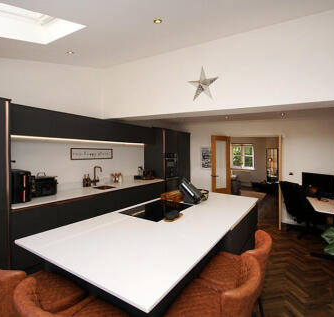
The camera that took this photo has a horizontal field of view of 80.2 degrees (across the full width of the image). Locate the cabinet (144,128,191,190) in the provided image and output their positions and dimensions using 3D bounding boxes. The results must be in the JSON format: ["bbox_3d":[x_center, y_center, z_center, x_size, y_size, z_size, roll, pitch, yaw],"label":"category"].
[{"bbox_3d":[0.064,0.360,5.575,0.630,2.190,1.250,0,1,35],"label":"cabinet"}]

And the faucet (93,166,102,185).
[{"bbox_3d":[-1.387,0.348,3.970,0.230,0.370,0.120,0,1,35],"label":"faucet"}]

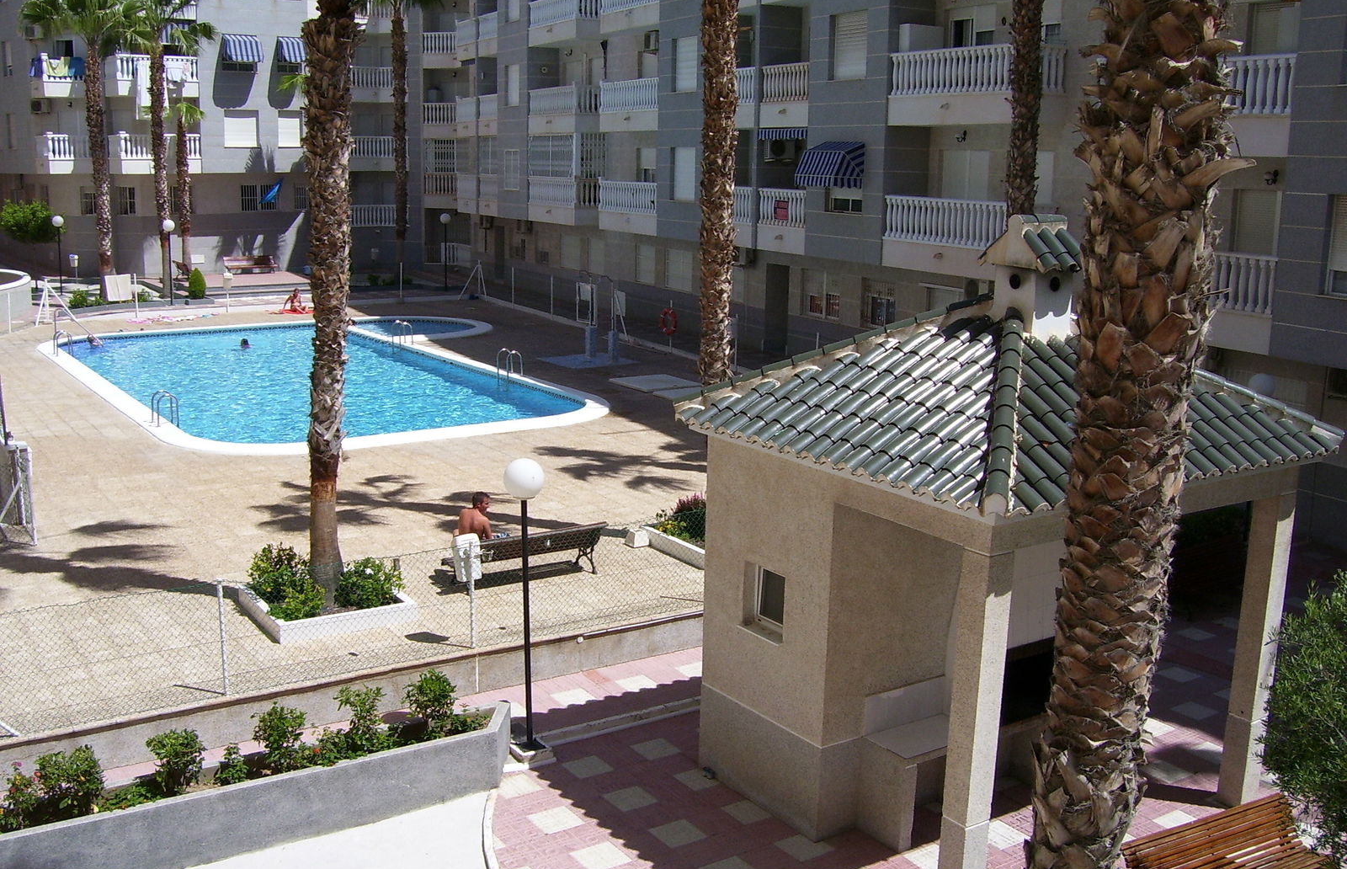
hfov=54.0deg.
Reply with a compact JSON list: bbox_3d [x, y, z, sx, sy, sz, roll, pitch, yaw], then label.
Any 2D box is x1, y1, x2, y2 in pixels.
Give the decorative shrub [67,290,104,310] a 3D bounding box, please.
[{"bbox_3d":[-19.324,-4.429,43.500,1.150,0.550,0.900,-5,13,-23],"label":"decorative shrub"}]

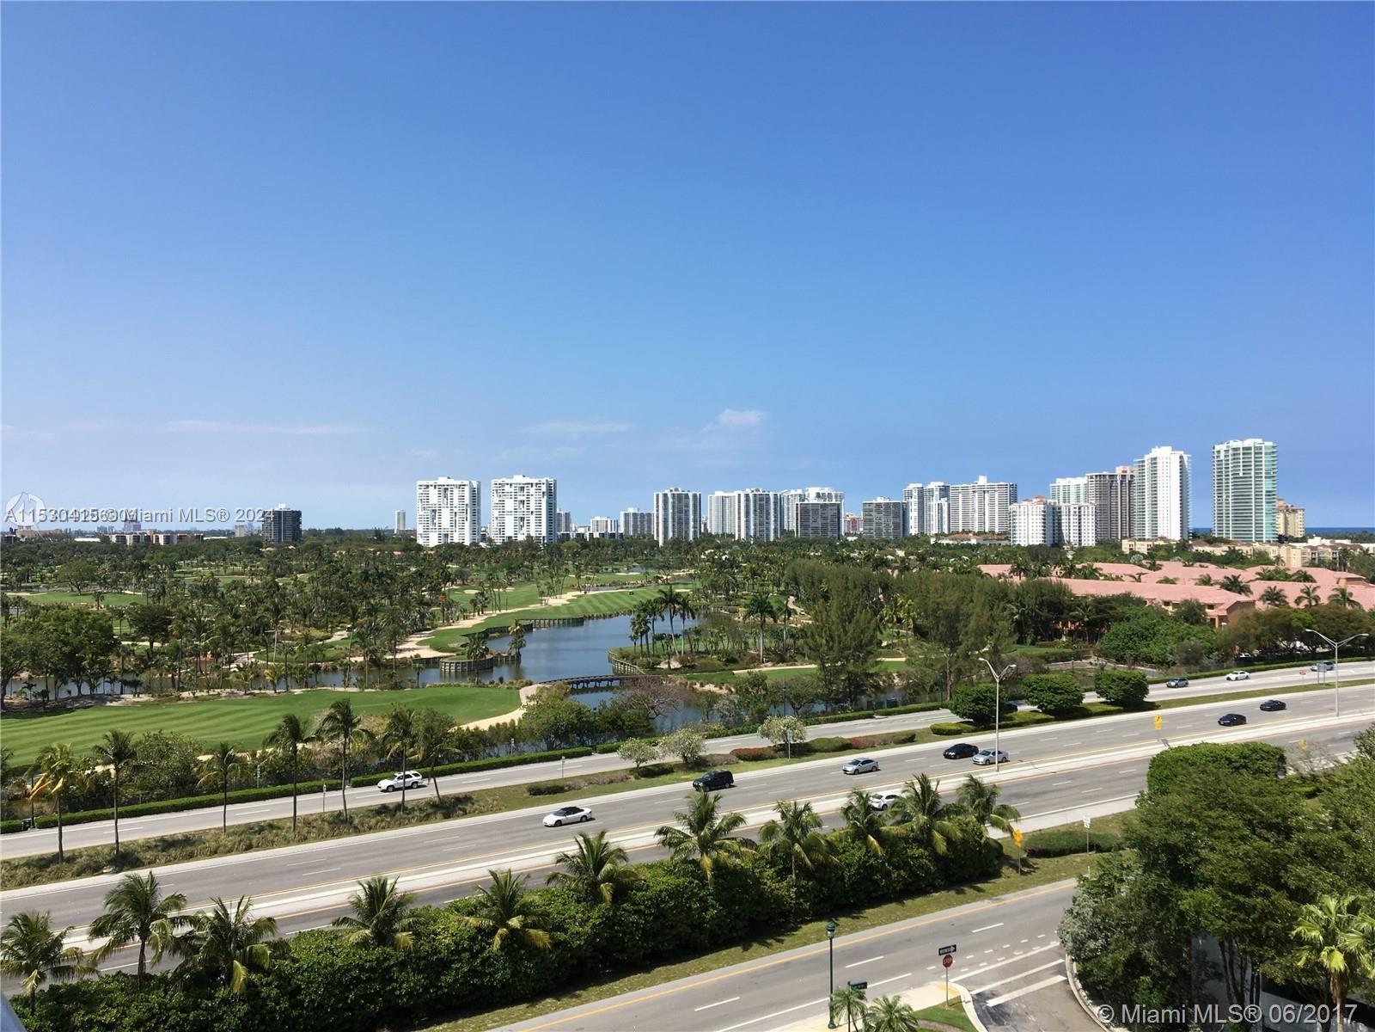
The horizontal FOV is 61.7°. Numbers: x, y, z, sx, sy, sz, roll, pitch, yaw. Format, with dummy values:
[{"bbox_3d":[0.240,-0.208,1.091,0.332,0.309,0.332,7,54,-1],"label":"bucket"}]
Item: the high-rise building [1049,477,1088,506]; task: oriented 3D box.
[{"bbox_3d":[534.515,-6.170,1610.000,54.000,95.764,32.000,0,0,10],"label":"high-rise building"}]

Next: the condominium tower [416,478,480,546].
[{"bbox_3d":[-247.480,-0.220,1190.040,53.000,76.500,36.000,0,0,6],"label":"condominium tower"}]

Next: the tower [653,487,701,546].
[{"bbox_3d":[-12.448,3.039,1405.000,53.000,74.211,23.000,0,0,-23],"label":"tower"}]

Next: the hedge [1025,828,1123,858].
[{"bbox_3d":[33.950,28.860,101.670,8.300,1.100,3.600,0,0,-15],"label":"hedge"}]

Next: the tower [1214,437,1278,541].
[{"bbox_3d":[478.240,-14.300,990.140,43.000,101.500,33.000,0,0,10],"label":"tower"}]

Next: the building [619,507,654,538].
[{"bbox_3d":[-74.691,17.285,1719.916,48.000,54.000,24.000,0,-1,-12],"label":"building"}]

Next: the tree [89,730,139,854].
[{"bbox_3d":[-49.560,24.030,99.620,4.000,10.730,4.000,0,0,0],"label":"tree"}]

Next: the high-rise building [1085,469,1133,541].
[{"bbox_3d":[454.812,-6.693,1230.000,56.000,90.998,28.000,0,0,-6],"label":"high-rise building"}]

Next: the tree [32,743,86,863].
[{"bbox_3d":[-53.530,24.470,98.020,4.400,9.820,4.400,0,0,0],"label":"tree"}]

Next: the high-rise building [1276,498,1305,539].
[{"bbox_3d":[547.750,10.290,1064.950,40.000,53.500,25.000,0,0,10],"label":"high-rise building"}]

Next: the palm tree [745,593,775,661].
[{"bbox_3d":[15.188,23.416,243.803,6.400,15.400,6.400,0,-1,0],"label":"palm tree"}]

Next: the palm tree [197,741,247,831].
[{"bbox_3d":[-44.287,25.897,109.800,4.600,8.685,4.600,0,0,-22],"label":"palm tree"}]

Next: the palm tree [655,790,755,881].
[{"bbox_3d":[1.305,25.127,84.800,7.000,9.843,6.700,0,0,0],"label":"palm tree"}]

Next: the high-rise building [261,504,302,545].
[{"bbox_3d":[-480.540,13.170,1364.940,37.000,52.500,28.000,0,0,6],"label":"high-rise building"}]

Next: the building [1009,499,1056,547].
[{"bbox_3d":[265.326,11.257,884.931,28.000,50.000,22.000,0,-1,37],"label":"building"}]

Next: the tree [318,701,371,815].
[{"bbox_3d":[-33.590,23.800,112.380,5.040,11.380,5.040,0,0,0],"label":"tree"}]

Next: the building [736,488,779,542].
[{"bbox_3d":[88.632,3.285,1440.000,53.000,74.253,23.000,0,0,-20],"label":"building"}]

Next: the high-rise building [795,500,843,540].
[{"bbox_3d":[147.122,12.057,1289.941,48.000,56.000,24.000,0,-1,0],"label":"high-rise building"}]

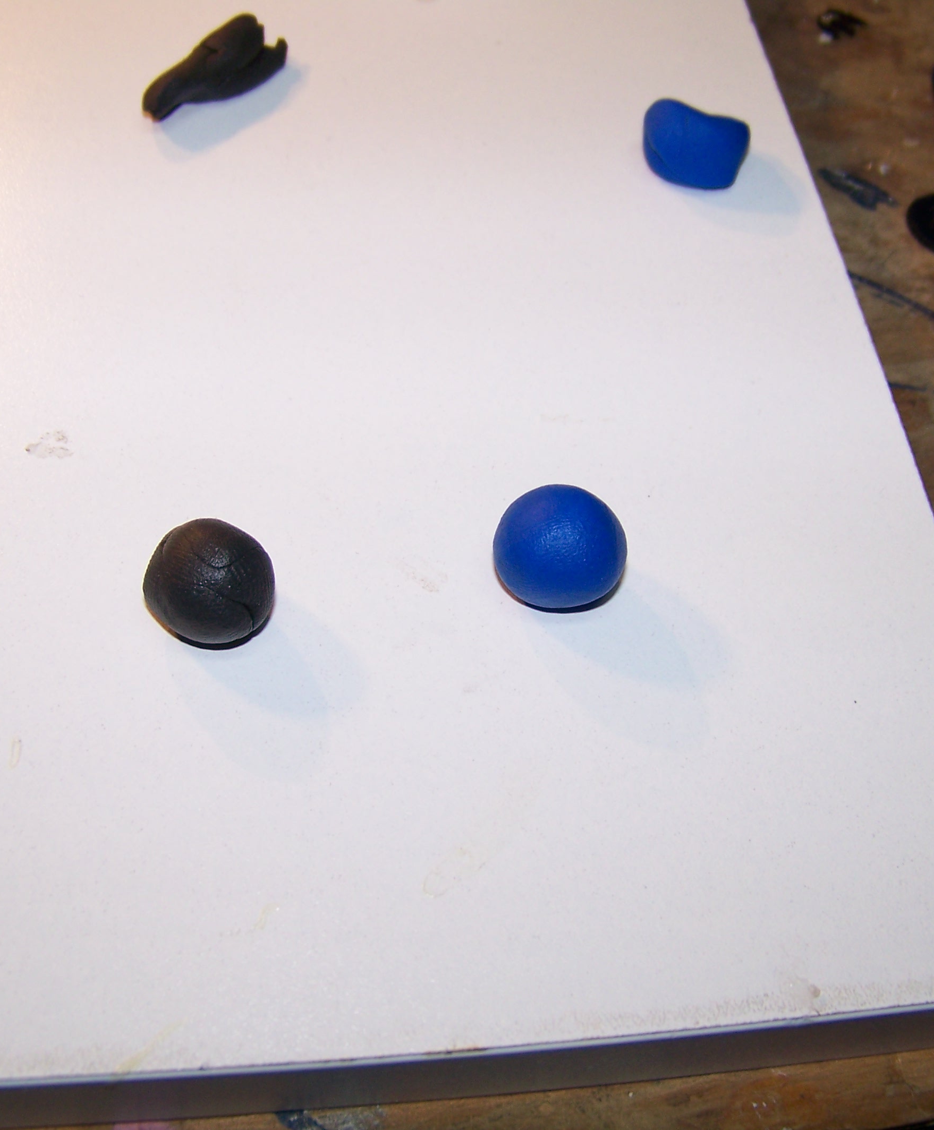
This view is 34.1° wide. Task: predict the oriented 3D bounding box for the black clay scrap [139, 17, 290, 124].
[{"bbox_3d":[-0.036,-0.072,0.220,0.009,0.008,0.024,38,60,19],"label":"black clay scrap"}]

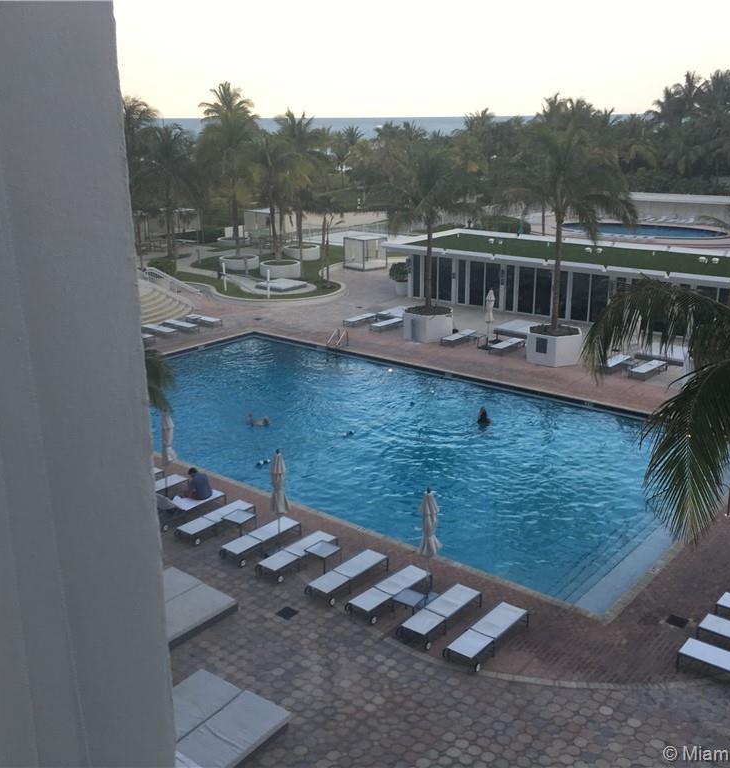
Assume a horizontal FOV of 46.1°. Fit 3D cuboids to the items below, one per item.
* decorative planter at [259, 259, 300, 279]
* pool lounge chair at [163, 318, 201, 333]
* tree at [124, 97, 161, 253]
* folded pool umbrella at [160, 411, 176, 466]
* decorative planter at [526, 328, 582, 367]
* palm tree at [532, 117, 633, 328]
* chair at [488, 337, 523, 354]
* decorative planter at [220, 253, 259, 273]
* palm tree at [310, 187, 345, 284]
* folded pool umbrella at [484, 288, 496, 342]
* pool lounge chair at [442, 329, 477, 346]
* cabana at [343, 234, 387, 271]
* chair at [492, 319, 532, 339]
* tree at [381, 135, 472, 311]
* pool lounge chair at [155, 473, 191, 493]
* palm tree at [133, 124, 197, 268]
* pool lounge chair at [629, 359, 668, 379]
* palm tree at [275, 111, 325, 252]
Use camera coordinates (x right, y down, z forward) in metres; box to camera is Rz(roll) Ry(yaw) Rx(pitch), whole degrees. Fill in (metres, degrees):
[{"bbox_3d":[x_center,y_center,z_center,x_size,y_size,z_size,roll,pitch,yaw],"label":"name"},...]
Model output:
[{"bbox_3d":[-5.476,-7.420,55.442,2.600,0.840,2.550,0,17,0],"label":"decorative planter"},{"bbox_3d":[-8.754,-2.712,40.832,2.040,0.360,0.610,12,21,36],"label":"pool lounge chair"},{"bbox_3d":[-15.888,-14.470,59.915,3.600,10.639,3.600,0,17,0],"label":"tree"},{"bbox_3d":[-5.218,1.885,22.514,0.480,2.550,0.480,14,22,38],"label":"folded pool umbrella"},{"bbox_3d":[7.838,-1.614,35.810,2.300,1.250,2.350,2,17,6],"label":"decorative planter"},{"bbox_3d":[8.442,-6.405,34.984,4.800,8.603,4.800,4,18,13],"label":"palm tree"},{"bbox_3d":[6.214,-1.611,37.085,0.610,0.370,2.060,14,22,38],"label":"chair"},{"bbox_3d":[-8.489,-8.238,57.912,2.580,0.750,2.580,0,17,0],"label":"decorative planter"},{"bbox_3d":[-2.328,-8.967,52.415,2.200,5.550,2.200,0,17,0],"label":"palm tree"},{"bbox_3d":[5.606,-3.060,38.252,0.460,2.450,0.460,0,17,0],"label":"folded pool umbrella"},{"bbox_3d":[4.279,-2.030,38.694,0.590,0.380,2.000,12,21,35],"label":"pool lounge chair"},{"bbox_3d":[0.062,-8.772,57.258,2.100,2.100,2.100,-14,22,-37],"label":"cabana"},{"bbox_3d":[7.300,-2.388,39.475,1.900,0.470,2.120,13,22,37],"label":"chair"},{"bbox_3d":[2.751,-7.081,38.382,4.300,7.506,4.300,0,17,0],"label":"tree"},{"bbox_3d":[-5.692,2.966,22.926,0.590,0.370,2.050,14,22,38],"label":"pool lounge chair"},{"bbox_3d":[-13.751,-13.285,60.130,4.800,9.200,4.800,-4,18,-12],"label":"palm tree"},{"bbox_3d":[11.098,-0.525,33.493,0.610,0.370,2.060,14,23,39],"label":"pool lounge chair"},{"bbox_3d":[-4.690,-14.197,60.270,3.700,9.760,3.700,-2,17,-4],"label":"palm tree"}]

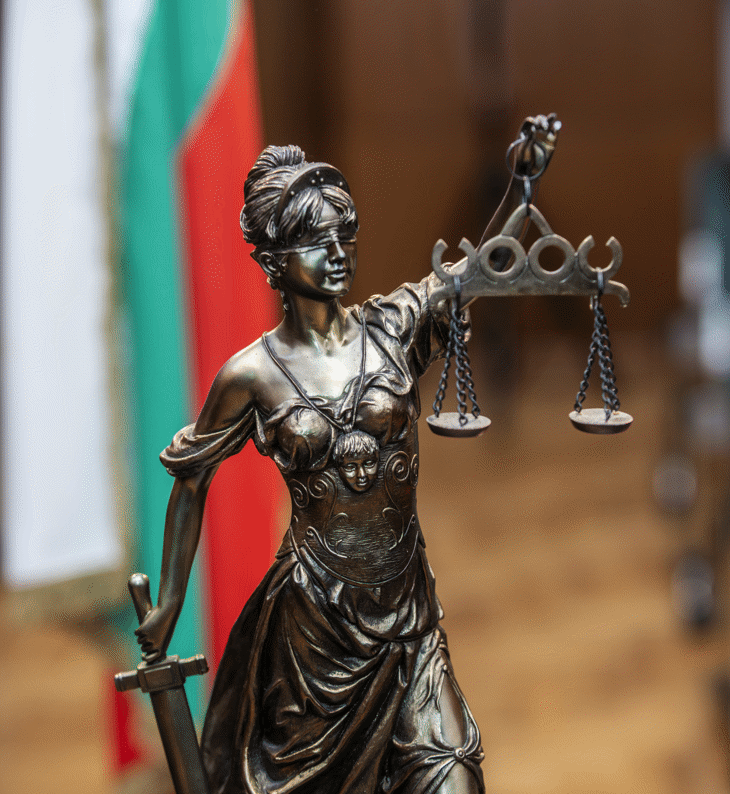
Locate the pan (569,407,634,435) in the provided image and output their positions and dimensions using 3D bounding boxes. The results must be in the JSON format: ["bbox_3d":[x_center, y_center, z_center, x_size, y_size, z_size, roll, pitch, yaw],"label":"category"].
[{"bbox_3d":[0.066,0.007,0.676,0.018,0.003,0.018,0,15,0],"label":"pan"}]

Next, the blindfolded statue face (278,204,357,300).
[{"bbox_3d":[-0.013,-0.040,0.668,0.019,0.025,0.013,-10,18,-33],"label":"blindfolded statue face"}]

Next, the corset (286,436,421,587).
[{"bbox_3d":[-0.003,0.031,0.688,0.036,0.040,0.027,-6,15,-7],"label":"corset"}]

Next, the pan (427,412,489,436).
[{"bbox_3d":[0.026,0.008,0.672,0.018,0.003,0.018,0,15,0],"label":"pan"}]

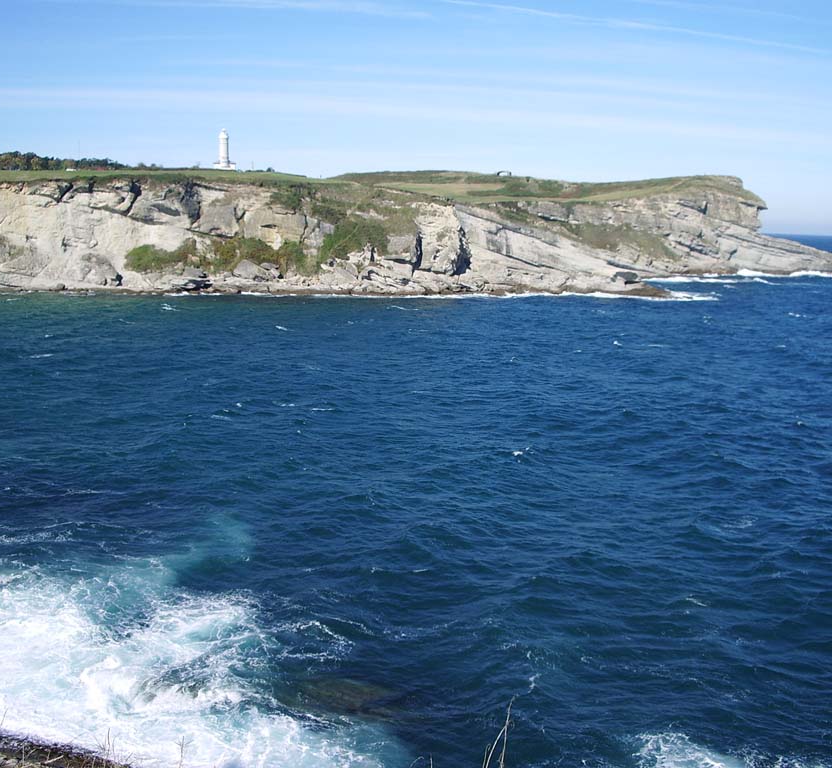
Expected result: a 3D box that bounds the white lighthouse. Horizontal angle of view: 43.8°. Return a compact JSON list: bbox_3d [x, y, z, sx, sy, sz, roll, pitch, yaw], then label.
[{"bbox_3d":[-139.195,-170.722,754.003,16.000,30.200,16.000,0,9,-10],"label":"white lighthouse"}]

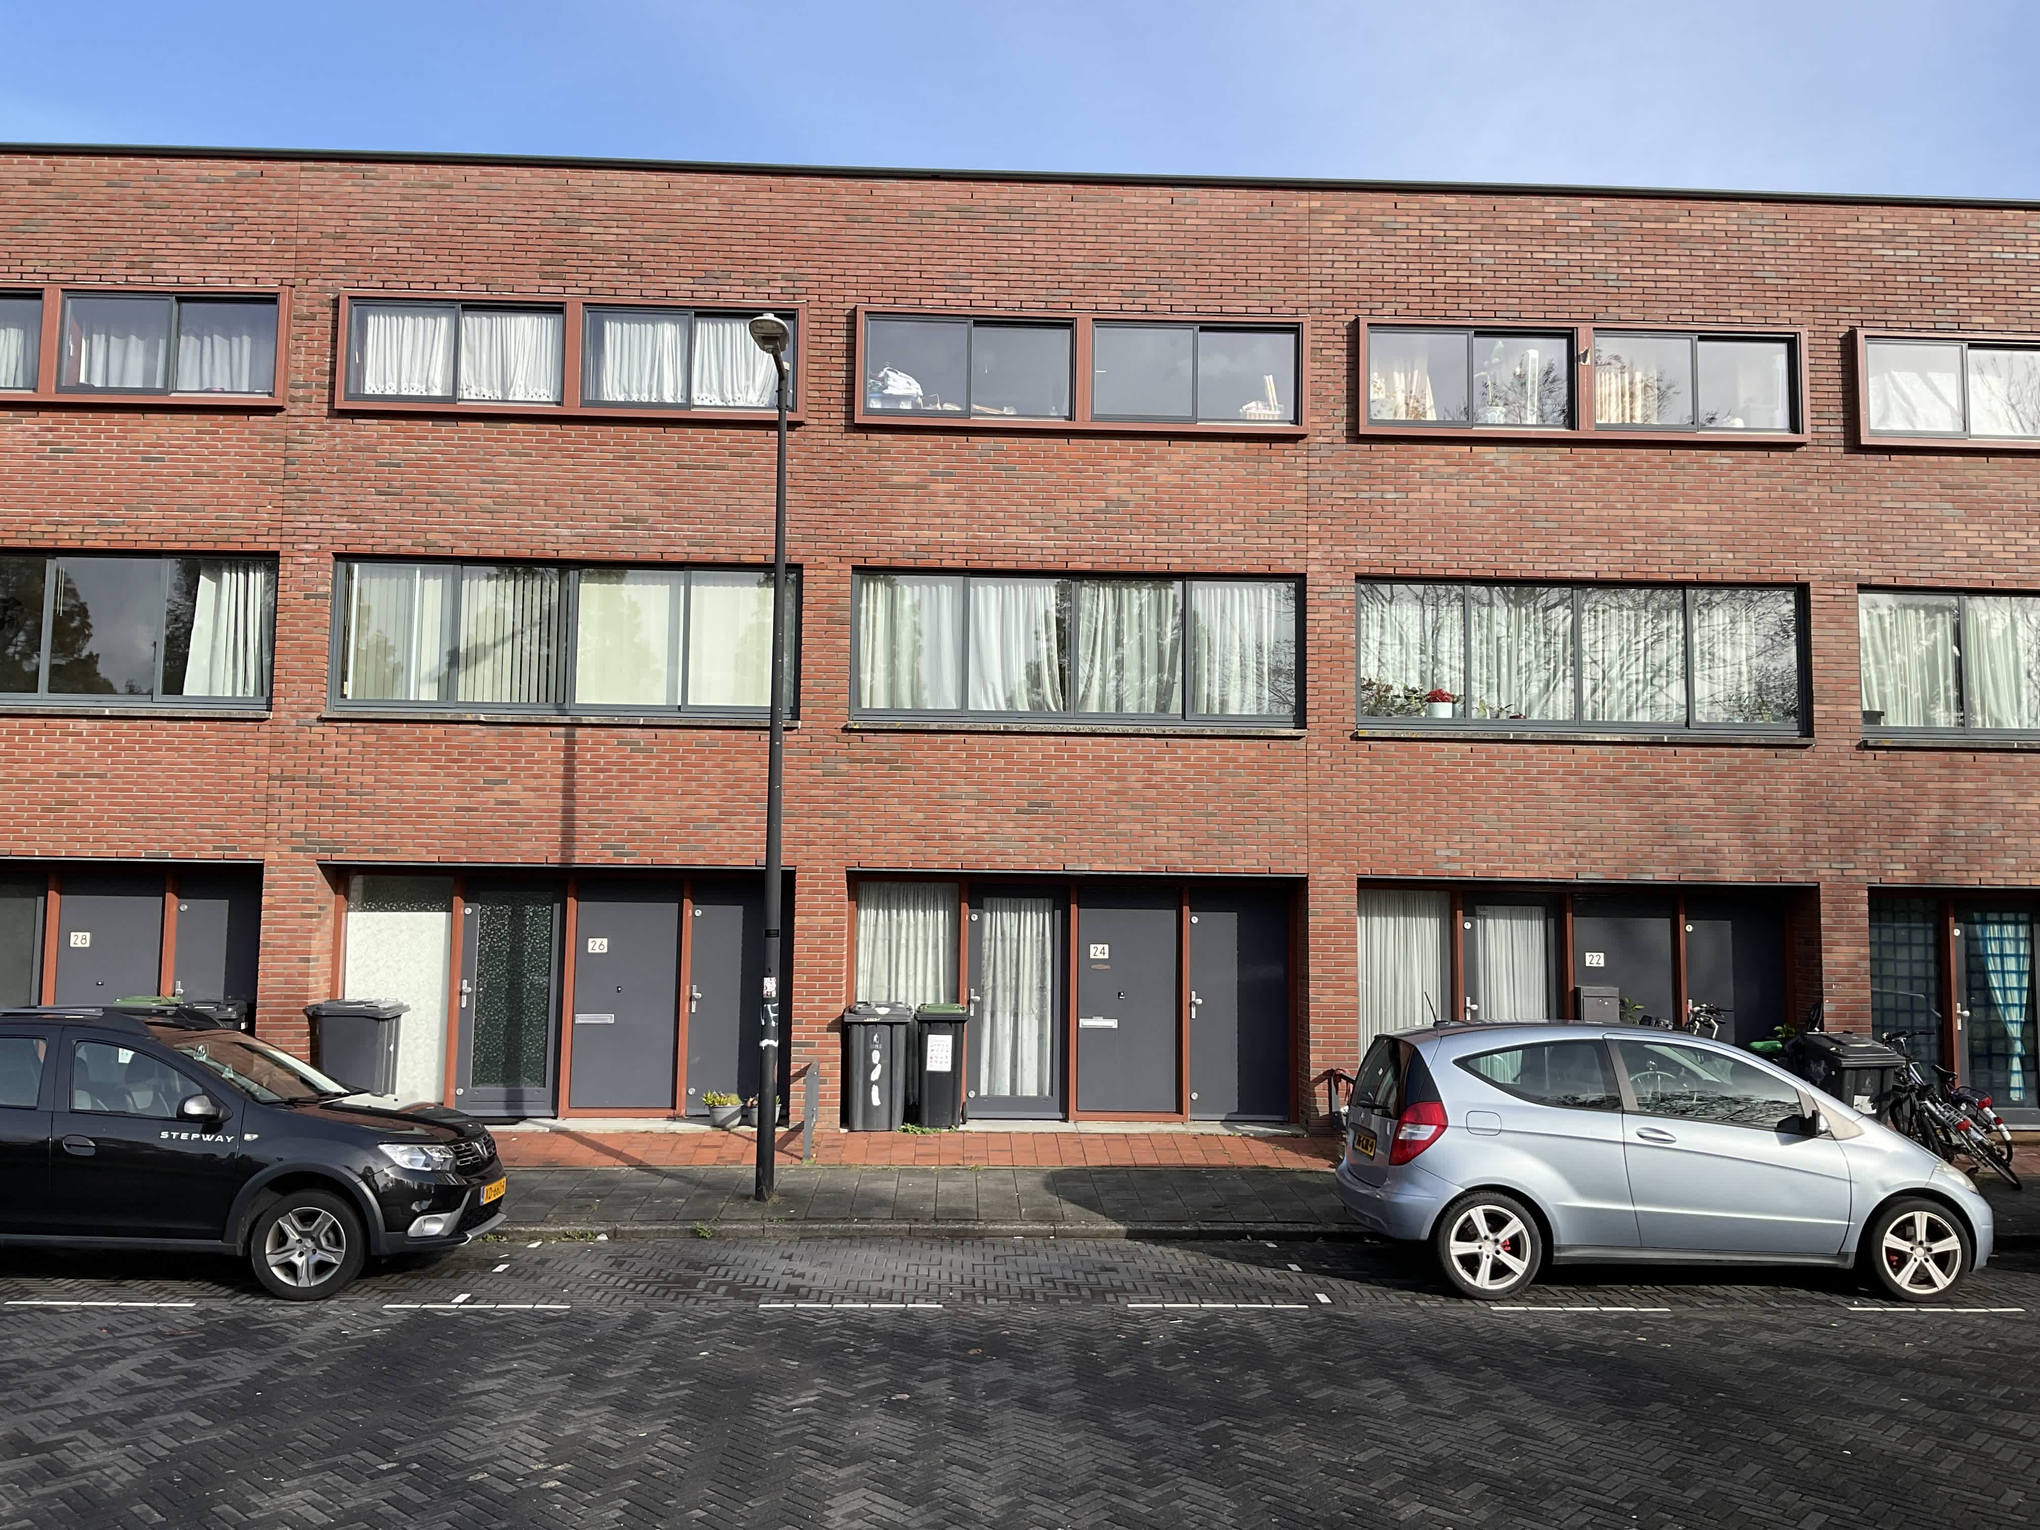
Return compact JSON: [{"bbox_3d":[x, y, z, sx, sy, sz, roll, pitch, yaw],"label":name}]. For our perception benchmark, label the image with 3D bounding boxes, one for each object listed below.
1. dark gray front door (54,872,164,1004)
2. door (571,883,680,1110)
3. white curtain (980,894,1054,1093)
[{"bbox_3d":[-8.038,1.968,15.101,0.902,2.013,0.080,1,-5,-2],"label":"dark gray front door"},{"bbox_3d":[-3.508,2.057,15.266,0.916,2.014,0.080,1,-5,-2],"label":"door"},{"bbox_3d":[-0.026,2.069,15.278,0.707,1.788,0.090,1,-5,-2],"label":"white curtain"}]

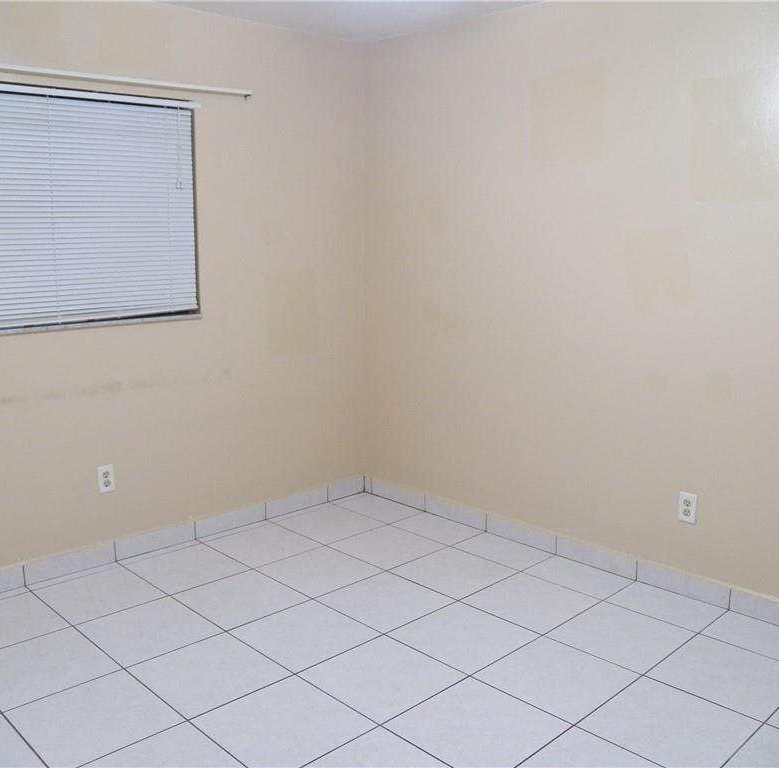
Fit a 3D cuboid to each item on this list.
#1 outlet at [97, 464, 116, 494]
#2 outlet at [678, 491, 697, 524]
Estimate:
[{"bbox_3d":[-1.209,0.407,3.546,0.072,0.116,0.010,-9,14,-43],"label":"outlet"},{"bbox_3d":[1.175,0.489,3.260,0.010,0.116,0.072,-9,14,-43],"label":"outlet"}]

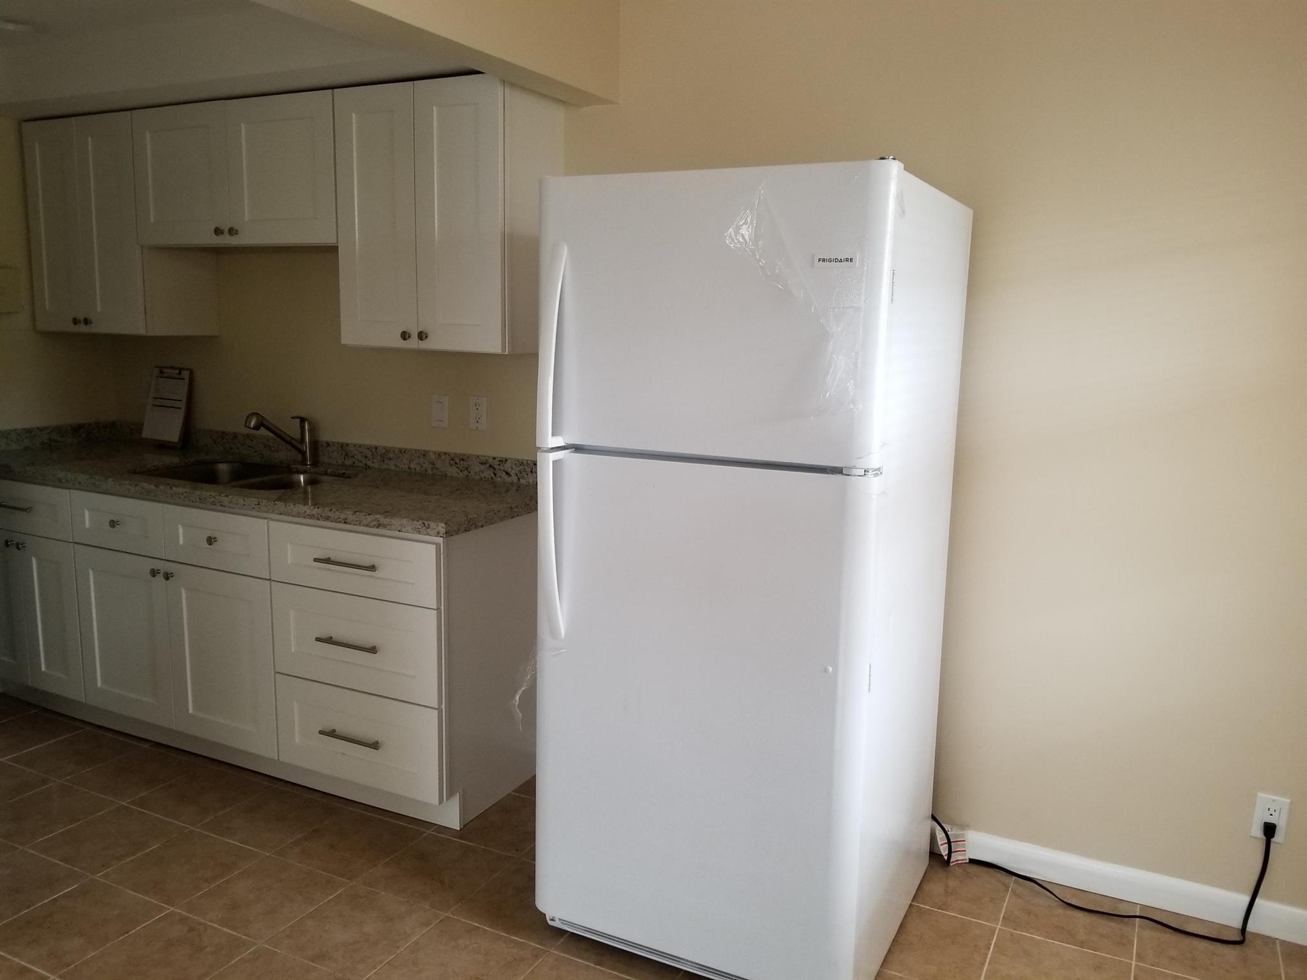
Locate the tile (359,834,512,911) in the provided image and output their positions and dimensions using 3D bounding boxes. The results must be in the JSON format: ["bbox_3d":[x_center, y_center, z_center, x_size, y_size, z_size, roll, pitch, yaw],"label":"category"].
[{"bbox_3d":[-0.574,1.016,2.610,0.298,0.010,0.298,5,10,26],"label":"tile"}]

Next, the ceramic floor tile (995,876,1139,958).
[{"bbox_3d":[1.053,1.086,2.493,0.300,0.010,0.277,6,10,26],"label":"ceramic floor tile"}]

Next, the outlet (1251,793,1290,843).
[{"bbox_3d":[1.474,0.784,2.343,0.070,0.114,0.012,5,10,26],"label":"outlet"}]

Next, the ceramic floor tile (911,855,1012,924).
[{"bbox_3d":[0.770,1.044,2.589,0.298,0.010,0.265,5,10,26],"label":"ceramic floor tile"}]

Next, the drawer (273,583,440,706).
[{"bbox_3d":[-0.753,0.404,3.035,0.611,0.285,0.500,6,10,26],"label":"drawer"}]

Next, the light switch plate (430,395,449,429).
[{"bbox_3d":[-0.729,-0.265,3.346,0.072,0.116,0.007,6,10,26],"label":"light switch plate"}]

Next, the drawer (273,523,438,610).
[{"bbox_3d":[-0.747,0.174,2.998,0.611,0.178,0.500,6,10,26],"label":"drawer"}]

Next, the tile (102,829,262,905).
[{"bbox_3d":[-1.249,1.004,2.614,0.298,0.010,0.298,5,10,26],"label":"tile"}]

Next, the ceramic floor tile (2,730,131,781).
[{"bbox_3d":[-1.934,0.889,3.287,0.300,0.010,0.300,6,10,26],"label":"ceramic floor tile"}]

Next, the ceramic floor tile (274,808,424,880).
[{"bbox_3d":[-0.845,0.990,2.744,0.298,0.010,0.298,5,10,26],"label":"ceramic floor tile"}]

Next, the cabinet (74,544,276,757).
[{"bbox_3d":[-1.422,0.466,3.434,0.916,0.563,0.600,6,10,26],"label":"cabinet"}]

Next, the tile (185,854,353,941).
[{"bbox_3d":[-0.990,1.036,2.500,0.300,0.010,0.300,6,10,26],"label":"tile"}]

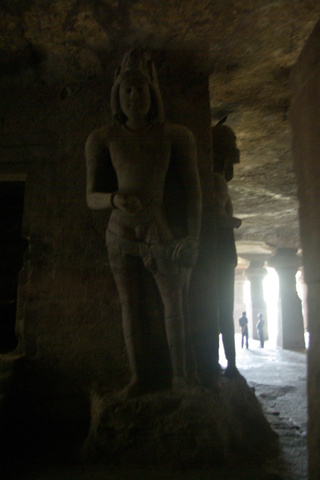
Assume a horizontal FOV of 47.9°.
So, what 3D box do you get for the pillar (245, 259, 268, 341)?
[{"bbox_3d":[5.460,3.357,20.535,1.250,4.450,1.250,0,-11,-2],"label":"pillar"}]

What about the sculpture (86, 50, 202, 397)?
[{"bbox_3d":[-0.180,-0.386,4.807,1.500,4.450,0.850,0,-11,0],"label":"sculpture"}]

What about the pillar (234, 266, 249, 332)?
[{"bbox_3d":[5.400,4.095,24.670,1.250,4.500,1.250,0,-11,-2],"label":"pillar"}]

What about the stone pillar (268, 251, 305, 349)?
[{"bbox_3d":[5.620,2.582,16.203,1.250,4.400,1.250,0,-11,-2],"label":"stone pillar"}]

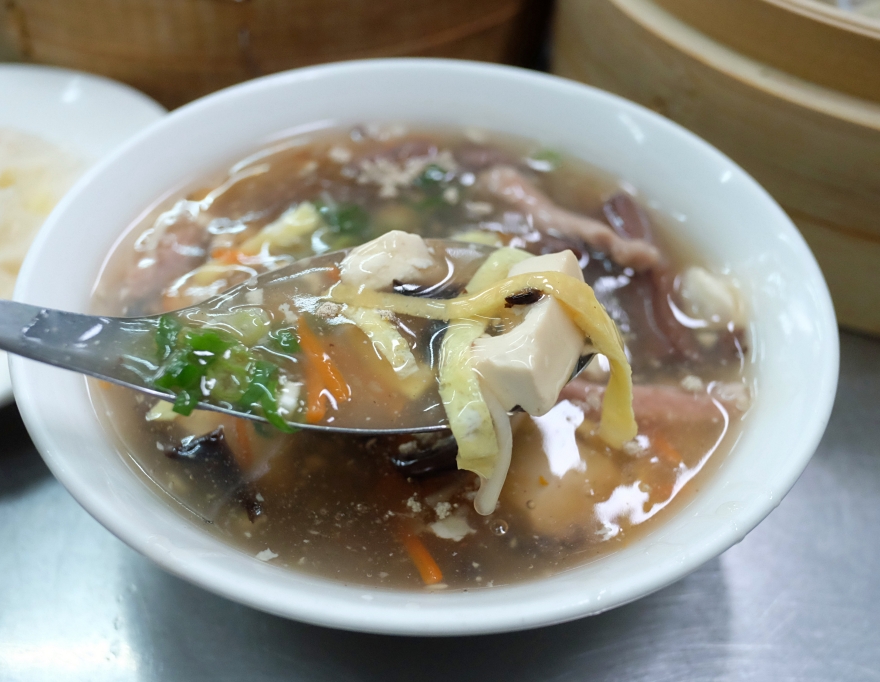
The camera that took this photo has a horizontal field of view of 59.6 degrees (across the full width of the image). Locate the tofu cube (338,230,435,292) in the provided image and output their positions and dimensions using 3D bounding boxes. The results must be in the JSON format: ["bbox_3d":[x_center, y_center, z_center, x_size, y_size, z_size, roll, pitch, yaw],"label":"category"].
[{"bbox_3d":[-0.010,-0.013,0.136,0.017,0.011,0.013,-7,46,-8],"label":"tofu cube"}]

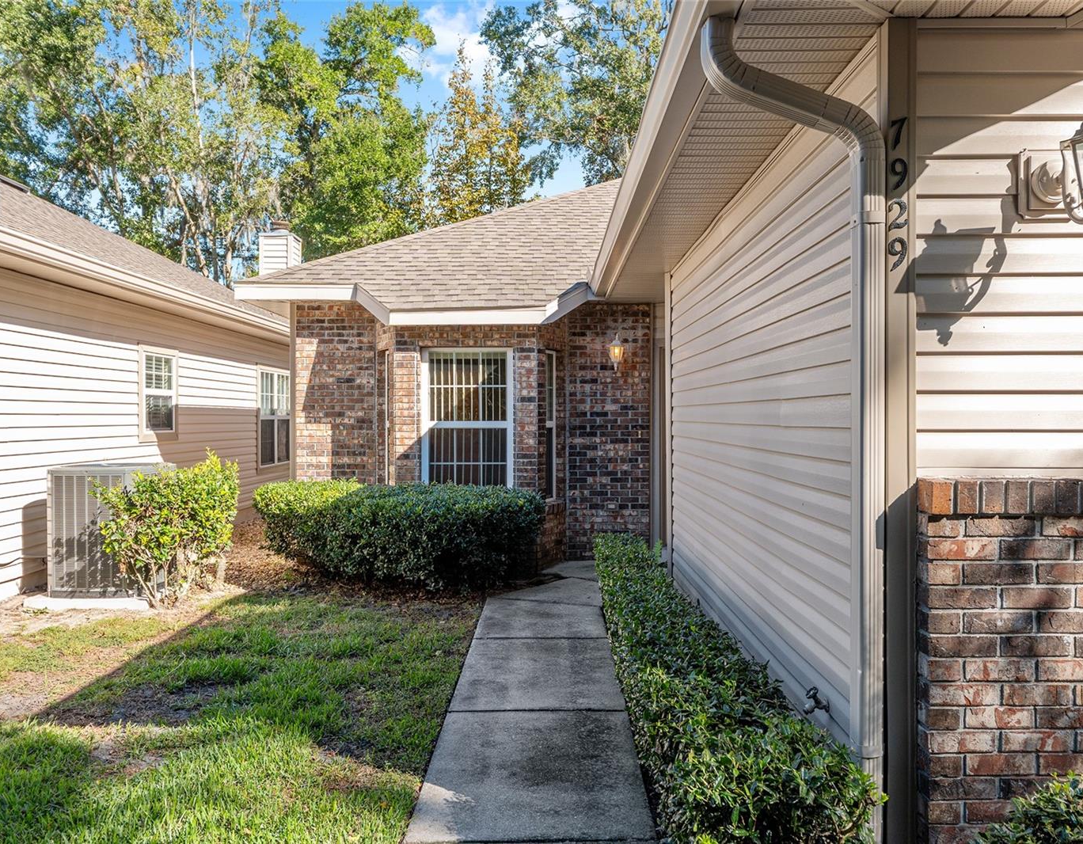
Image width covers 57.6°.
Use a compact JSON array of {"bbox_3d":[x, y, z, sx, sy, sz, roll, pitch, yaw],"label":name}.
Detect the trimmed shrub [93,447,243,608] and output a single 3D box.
[{"bbox_3d":[-3.040,0.865,8.080,1.080,1.180,1.000,0,0,0],"label":"trimmed shrub"}]

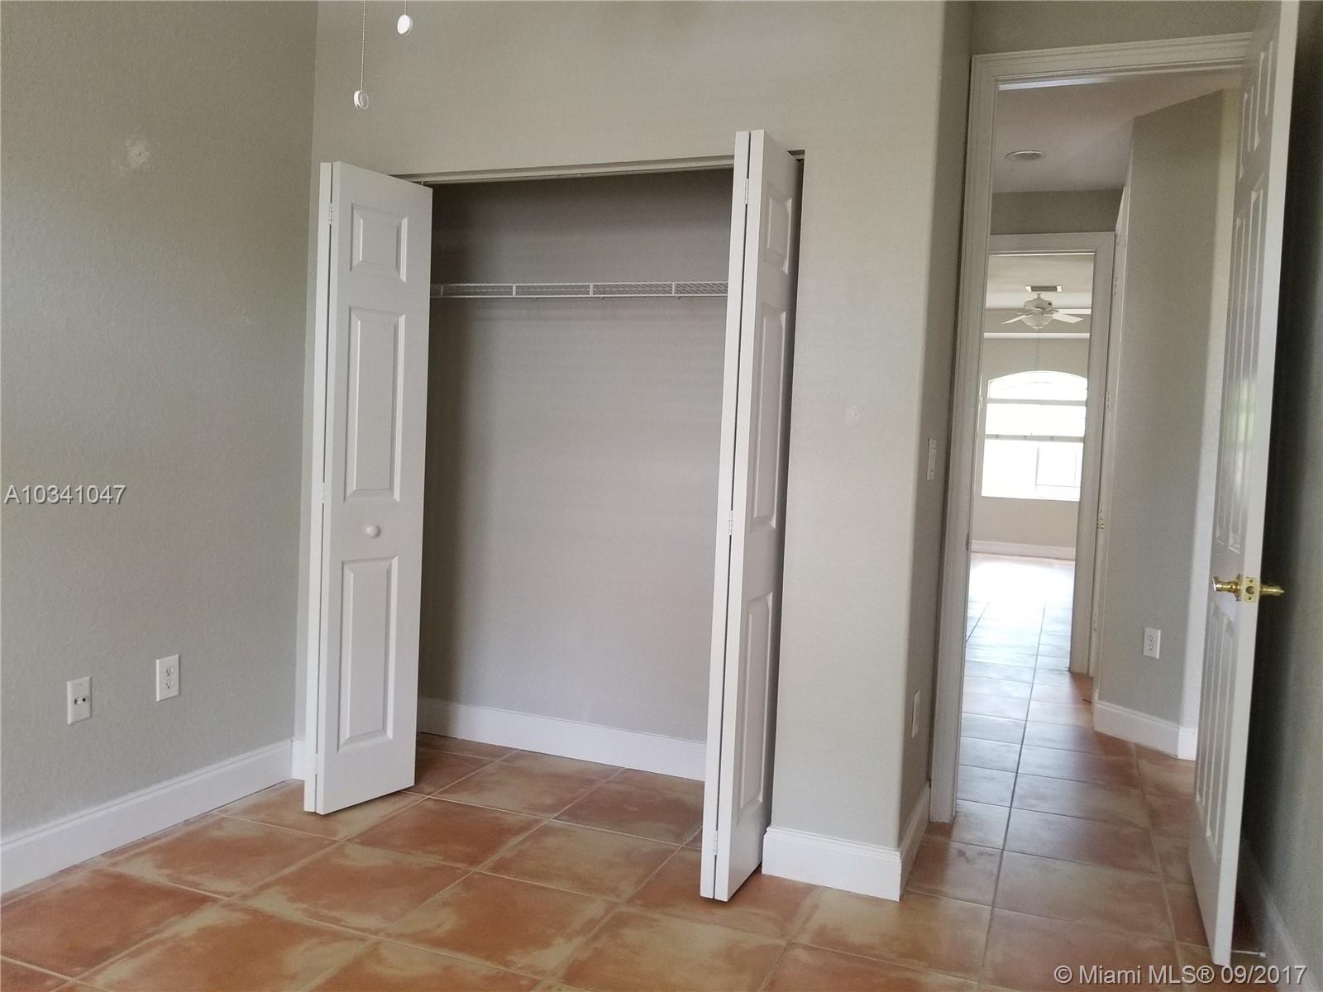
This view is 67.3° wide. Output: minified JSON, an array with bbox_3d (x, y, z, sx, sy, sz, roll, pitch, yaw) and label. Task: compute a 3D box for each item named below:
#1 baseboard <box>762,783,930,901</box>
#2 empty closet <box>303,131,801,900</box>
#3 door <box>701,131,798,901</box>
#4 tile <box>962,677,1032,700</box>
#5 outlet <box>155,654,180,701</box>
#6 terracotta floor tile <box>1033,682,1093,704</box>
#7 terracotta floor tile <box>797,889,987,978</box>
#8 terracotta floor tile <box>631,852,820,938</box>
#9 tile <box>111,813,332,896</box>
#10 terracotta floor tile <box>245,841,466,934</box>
[{"bbox_3d":[0.594,1.019,3.075,0.390,0.136,0.650,3,2,22],"label":"baseboard"},{"bbox_3d":[-0.250,0.016,3.322,1.498,2.059,0.889,3,3,22],"label":"empty closet"},{"bbox_3d":[0.247,0.053,2.815,0.123,2.033,0.365,3,3,25],"label":"door"},{"bbox_3d":[1.786,1.053,5.452,0.448,0.012,0.446,3,2,22],"label":"tile"},{"bbox_3d":[-1.489,0.548,3.000,0.010,0.126,0.085,3,3,22],"label":"outlet"},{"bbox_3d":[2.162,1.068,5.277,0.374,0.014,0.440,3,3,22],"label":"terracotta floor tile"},{"bbox_3d":[0.610,1.121,2.585,0.457,0.014,0.440,3,3,22],"label":"terracotta floor tile"},{"bbox_3d":[0.188,1.096,2.757,0.457,0.014,0.440,3,3,22],"label":"terracotta floor tile"},{"bbox_3d":[-1.232,1.024,2.838,0.448,0.012,0.446,3,2,22],"label":"tile"},{"bbox_3d":[-0.817,1.049,2.669,0.448,0.012,0.446,3,2,22],"label":"terracotta floor tile"}]

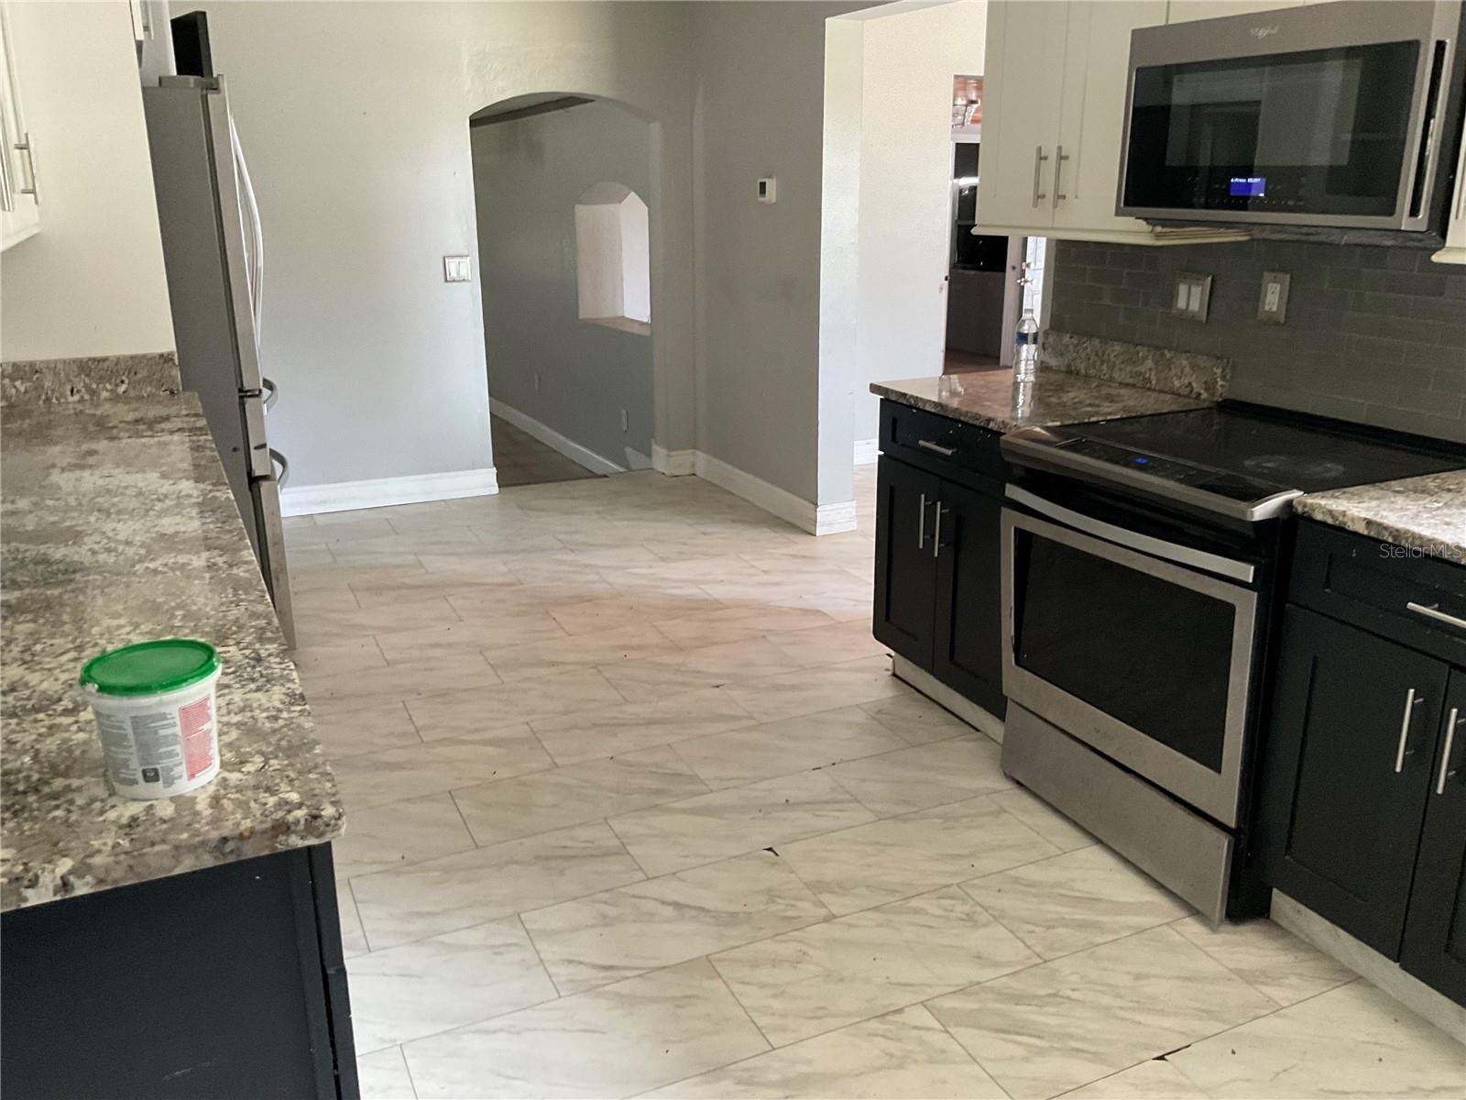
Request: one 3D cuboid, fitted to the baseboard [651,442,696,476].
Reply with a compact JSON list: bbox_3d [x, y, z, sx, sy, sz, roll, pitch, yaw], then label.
[{"bbox_3d":[-0.312,-0.481,6.518,0.150,0.133,0.210,-8,19,-23],"label":"baseboard"}]

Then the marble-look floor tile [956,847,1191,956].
[{"bbox_3d":[0.843,0.751,2.726,0.608,0.011,0.306,-8,19,-23],"label":"marble-look floor tile"}]

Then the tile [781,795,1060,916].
[{"bbox_3d":[0.434,0.709,2.872,0.607,0.010,0.305,-8,19,-23],"label":"tile"}]

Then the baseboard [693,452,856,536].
[{"bbox_3d":[0.189,-0.304,5.904,0.200,0.135,1.278,-8,19,-23],"label":"baseboard"}]

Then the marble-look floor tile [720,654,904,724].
[{"bbox_3d":[0.300,0.428,3.793,0.608,0.011,0.306,-8,19,-23],"label":"marble-look floor tile"}]

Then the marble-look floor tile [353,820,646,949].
[{"bbox_3d":[-0.530,0.748,2.776,0.607,0.010,0.305,-8,19,-23],"label":"marble-look floor tile"}]

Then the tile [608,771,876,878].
[{"bbox_3d":[0.024,0.668,3.018,0.607,0.010,0.305,-8,19,-23],"label":"tile"}]

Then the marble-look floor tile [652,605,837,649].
[{"bbox_3d":[0.055,0.261,4.328,0.607,0.010,0.305,-8,19,-23],"label":"marble-look floor tile"}]

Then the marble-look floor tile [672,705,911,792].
[{"bbox_3d":[0.163,0.549,3.408,0.608,0.011,0.306,-8,19,-23],"label":"marble-look floor tile"}]

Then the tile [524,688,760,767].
[{"bbox_3d":[-0.255,0.509,3.554,0.608,0.011,0.306,-8,19,-23],"label":"tile"}]

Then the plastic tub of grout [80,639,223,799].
[{"bbox_3d":[-0.611,0.178,1.304,0.135,0.130,0.135,-9,19,-26],"label":"plastic tub of grout"}]

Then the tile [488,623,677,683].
[{"bbox_3d":[-0.504,0.344,4.097,0.608,0.011,0.306,-8,19,-23],"label":"tile"}]

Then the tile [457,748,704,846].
[{"bbox_3d":[-0.392,0.628,3.161,0.607,0.010,0.305,-8,19,-23],"label":"tile"}]

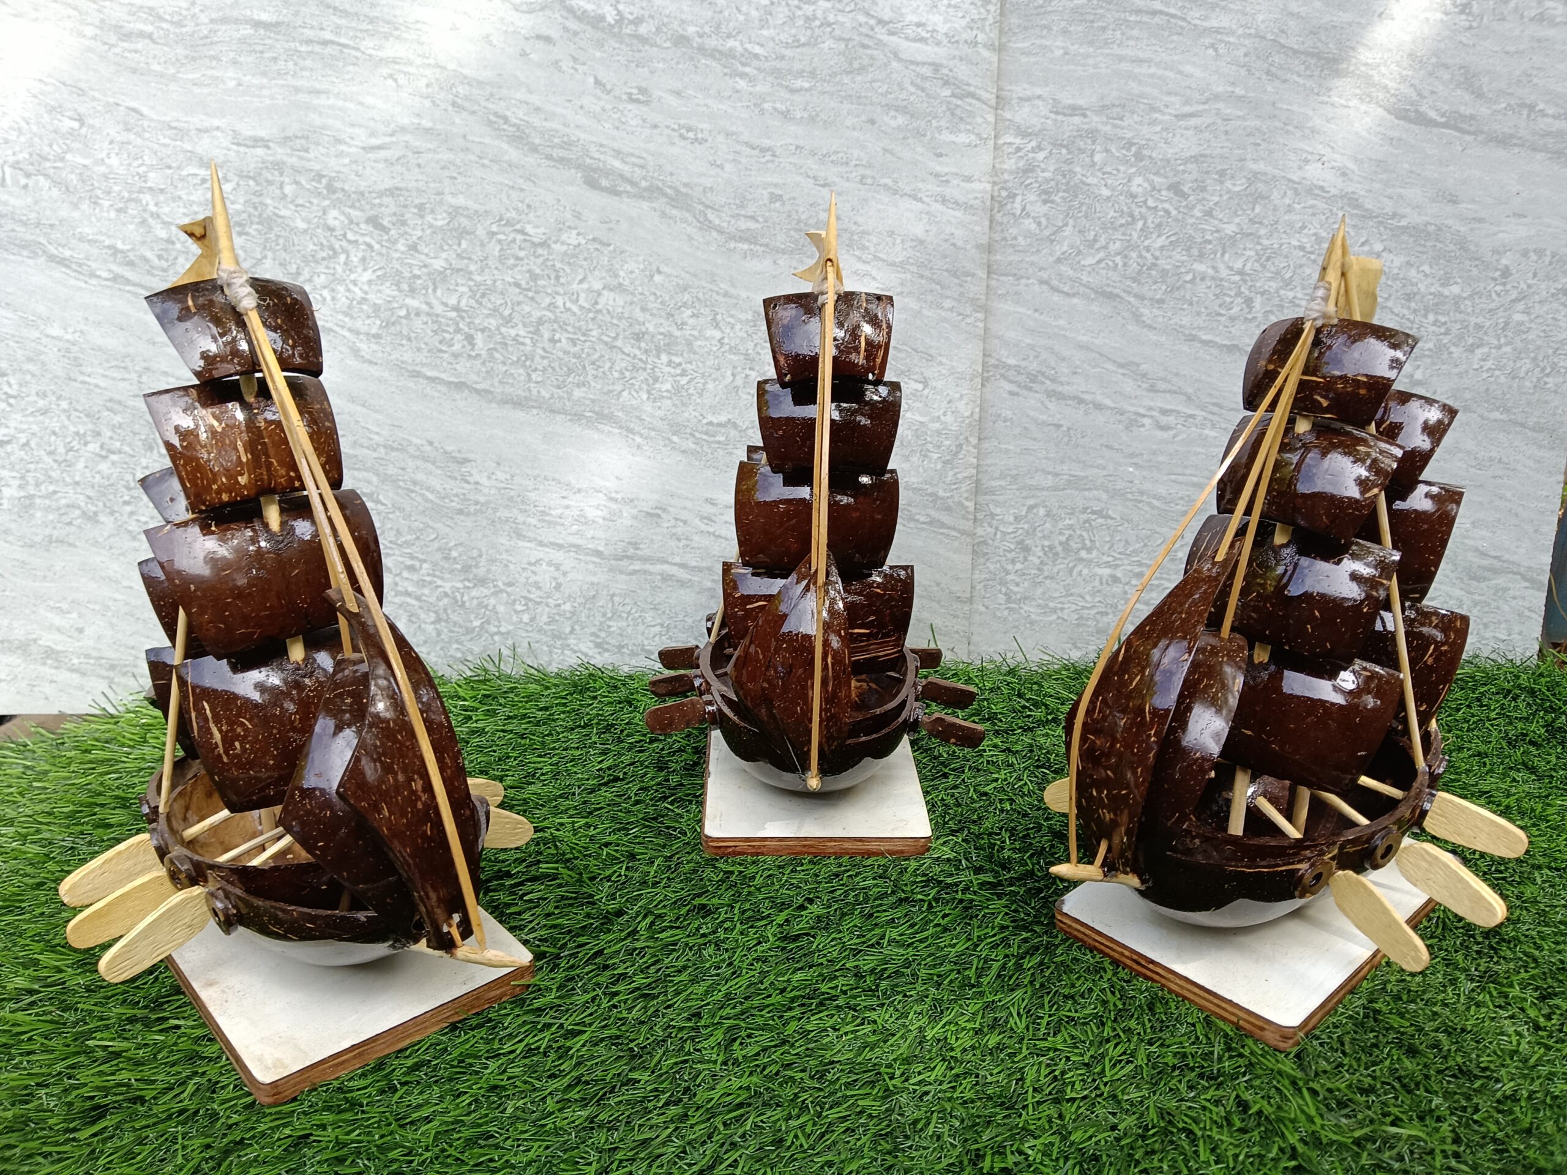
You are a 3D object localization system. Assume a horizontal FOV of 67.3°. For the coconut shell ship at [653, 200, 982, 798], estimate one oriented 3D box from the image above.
[{"bbox_3d":[0.016,-0.035,0.586,0.183,0.308,0.217,1,19,0],"label":"coconut shell ship"}]

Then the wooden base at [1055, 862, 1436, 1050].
[{"bbox_3d":[0.229,0.146,0.559,0.187,0.012,0.113,-16,25,-40],"label":"wooden base"}]

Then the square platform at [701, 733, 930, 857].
[{"bbox_3d":[0.016,0.102,0.682,0.116,0.012,0.187,0,19,-1],"label":"square platform"}]

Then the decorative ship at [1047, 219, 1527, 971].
[{"bbox_3d":[0.199,0.008,0.480,0.223,0.299,0.183,-16,25,-39],"label":"decorative ship"}]

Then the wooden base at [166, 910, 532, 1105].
[{"bbox_3d":[-0.208,0.152,0.528,0.114,0.012,0.187,-16,25,-40],"label":"wooden base"}]

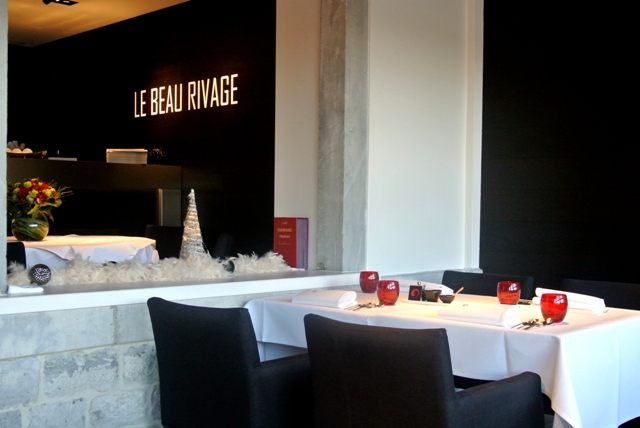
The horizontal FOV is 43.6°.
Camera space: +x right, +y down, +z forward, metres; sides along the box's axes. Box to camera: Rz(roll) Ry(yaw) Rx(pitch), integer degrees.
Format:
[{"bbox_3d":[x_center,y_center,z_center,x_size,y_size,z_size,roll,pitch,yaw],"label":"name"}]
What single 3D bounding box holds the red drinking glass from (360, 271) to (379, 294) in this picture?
[{"bbox_3d":[0.220,0.302,3.530,0.088,0.091,0.088,1,1,0],"label":"red drinking glass"}]

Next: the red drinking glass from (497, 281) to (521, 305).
[{"bbox_3d":[0.720,0.306,3.040,0.088,0.091,0.088,1,1,38],"label":"red drinking glass"}]

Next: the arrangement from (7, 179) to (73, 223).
[{"bbox_3d":[-2.083,-0.098,5.800,0.500,0.320,0.460,1,1,0],"label":"arrangement"}]

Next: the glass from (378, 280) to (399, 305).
[{"bbox_3d":[0.265,0.306,3.090,0.088,0.091,0.088,1,1,0],"label":"glass"}]

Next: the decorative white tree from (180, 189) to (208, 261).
[{"bbox_3d":[-0.546,0.074,3.500,0.145,0.365,0.145,1,1,0],"label":"decorative white tree"}]

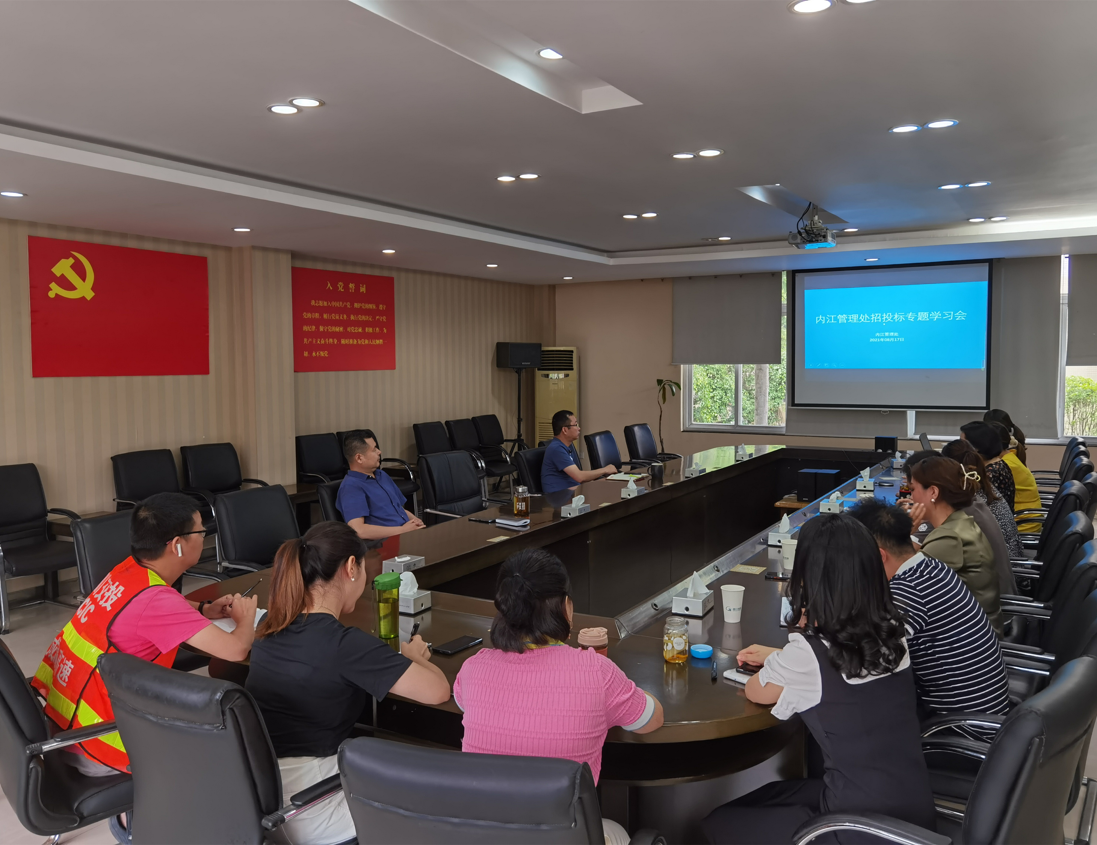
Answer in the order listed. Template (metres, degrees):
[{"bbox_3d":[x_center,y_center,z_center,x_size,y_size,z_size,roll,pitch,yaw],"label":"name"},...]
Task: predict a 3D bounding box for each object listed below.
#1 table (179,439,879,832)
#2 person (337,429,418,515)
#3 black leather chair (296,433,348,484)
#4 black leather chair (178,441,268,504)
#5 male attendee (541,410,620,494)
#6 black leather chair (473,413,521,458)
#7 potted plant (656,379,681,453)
[{"bbox_3d":[1.149,0.838,5.283,2.360,0.800,6.670,2,5,31],"label":"table"},{"bbox_3d":[-0.839,0.677,4.896,0.880,1.250,0.550,2,5,26],"label":"person"},{"bbox_3d":[-1.935,0.603,7.857,0.610,0.970,0.570,2,5,32],"label":"black leather chair"},{"bbox_3d":[-2.564,0.674,6.954,0.610,0.970,0.570,2,5,32],"label":"black leather chair"},{"bbox_3d":[0.233,0.541,6.417,0.730,1.265,0.510,0,4,8],"label":"male attendee"},{"bbox_3d":[-0.553,0.422,10.260,0.620,0.970,0.580,2,5,31],"label":"black leather chair"},{"bbox_3d":[1.384,0.177,10.269,0.290,1.400,0.290,2,5,31],"label":"potted plant"}]

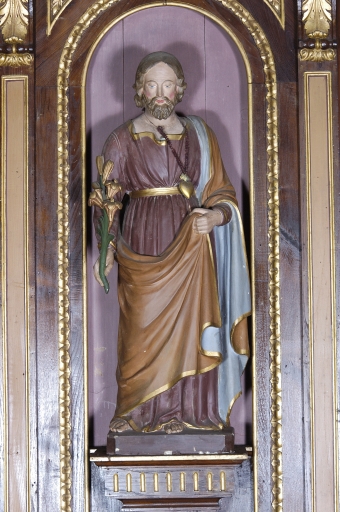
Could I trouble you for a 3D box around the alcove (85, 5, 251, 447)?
[{"bbox_3d":[-0.005,-0.100,4.900,0.545,1.450,0.240,-1,-2,0],"label":"alcove"}]

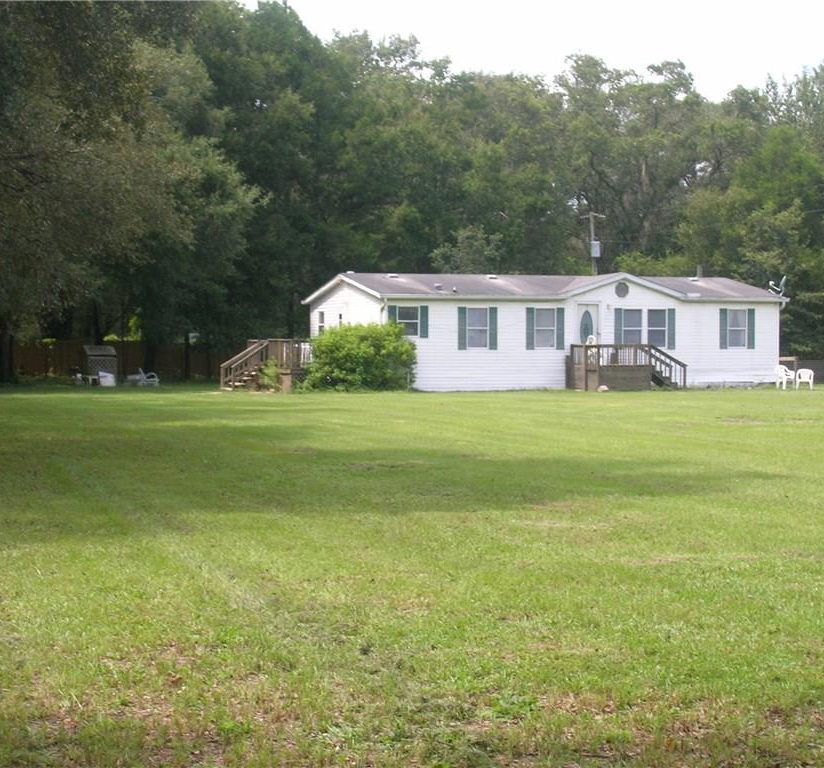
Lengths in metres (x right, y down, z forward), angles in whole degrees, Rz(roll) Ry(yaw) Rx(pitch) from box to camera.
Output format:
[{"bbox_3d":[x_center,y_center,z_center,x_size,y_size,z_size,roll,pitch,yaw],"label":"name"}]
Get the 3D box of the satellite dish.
[{"bbox_3d":[12.866,-3.467,65.600,0.650,0.780,0.500,0,1,6],"label":"satellite dish"}]

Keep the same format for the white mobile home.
[{"bbox_3d":[4.585,-1.874,66.273,15.050,3.960,8.500,-1,1,-21],"label":"white mobile home"}]

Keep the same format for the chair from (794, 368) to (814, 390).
[{"bbox_3d":[12.911,-0.138,61.300,0.600,0.750,0.580,0,1,18],"label":"chair"}]

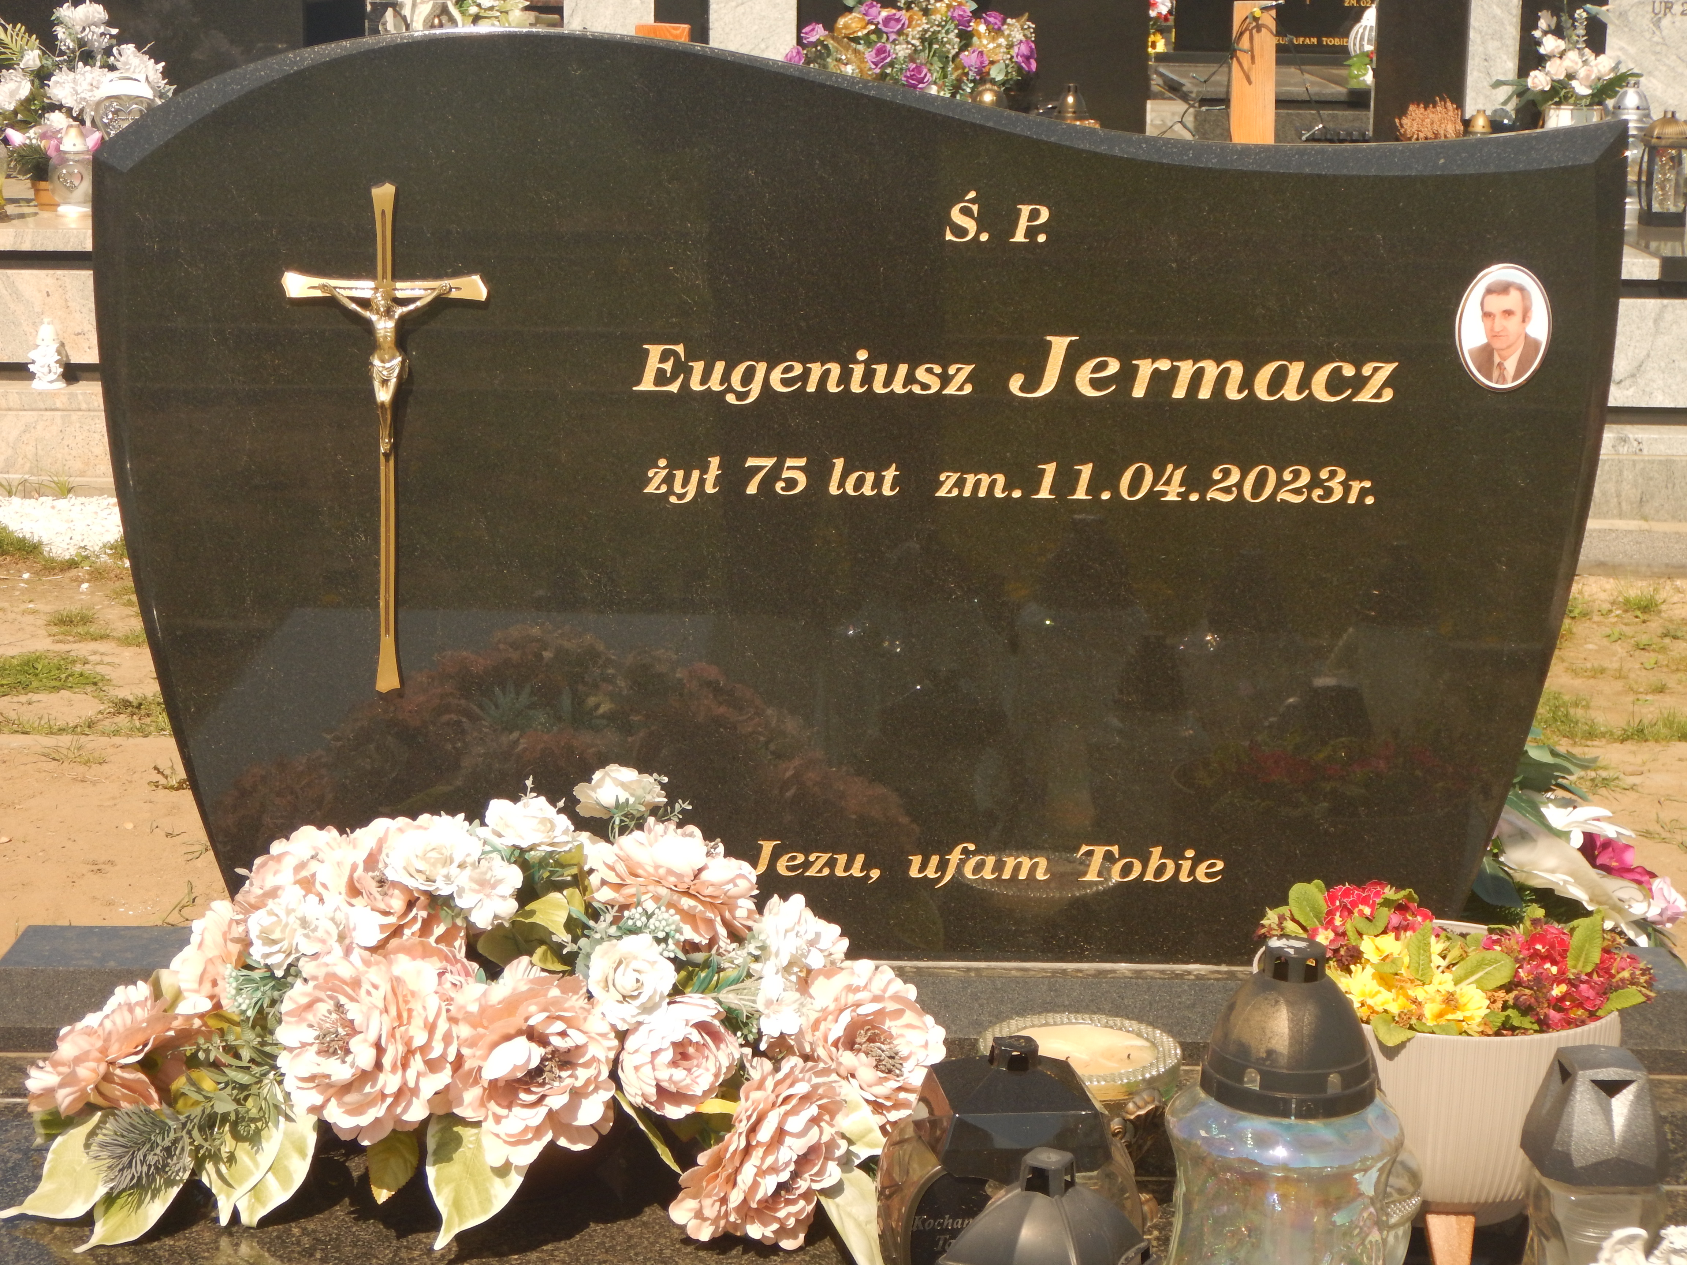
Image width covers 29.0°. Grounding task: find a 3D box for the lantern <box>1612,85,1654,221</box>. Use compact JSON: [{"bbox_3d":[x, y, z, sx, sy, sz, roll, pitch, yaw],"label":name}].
[{"bbox_3d":[1.741,-1.061,7.200,0.098,0.290,0.098,1,13,-1],"label":"lantern"}]

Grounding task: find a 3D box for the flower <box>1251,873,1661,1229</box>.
[{"bbox_3d":[0.502,0.350,2.710,0.325,0.259,0.310,1,13,-1],"label":"flower"}]

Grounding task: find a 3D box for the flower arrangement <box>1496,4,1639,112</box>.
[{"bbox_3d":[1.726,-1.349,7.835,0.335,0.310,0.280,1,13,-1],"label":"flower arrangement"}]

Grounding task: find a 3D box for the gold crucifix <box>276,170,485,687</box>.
[{"bbox_3d":[-0.406,-0.169,2.890,0.181,0.458,0.035,1,12,-1],"label":"gold crucifix"}]

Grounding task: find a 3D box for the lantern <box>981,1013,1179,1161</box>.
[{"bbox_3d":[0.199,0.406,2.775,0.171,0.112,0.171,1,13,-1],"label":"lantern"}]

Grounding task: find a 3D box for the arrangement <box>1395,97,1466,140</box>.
[{"bbox_3d":[1.418,-1.216,7.919,0.170,0.165,0.160,1,13,-1],"label":"arrangement"}]

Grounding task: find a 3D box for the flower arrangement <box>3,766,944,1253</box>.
[{"bbox_3d":[-0.303,0.300,2.695,0.763,0.400,0.340,1,13,-1],"label":"flower arrangement"}]

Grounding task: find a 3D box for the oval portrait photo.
[{"bbox_3d":[0.586,-0.269,2.890,0.086,0.114,0.010,1,12,-1],"label":"oval portrait photo"}]

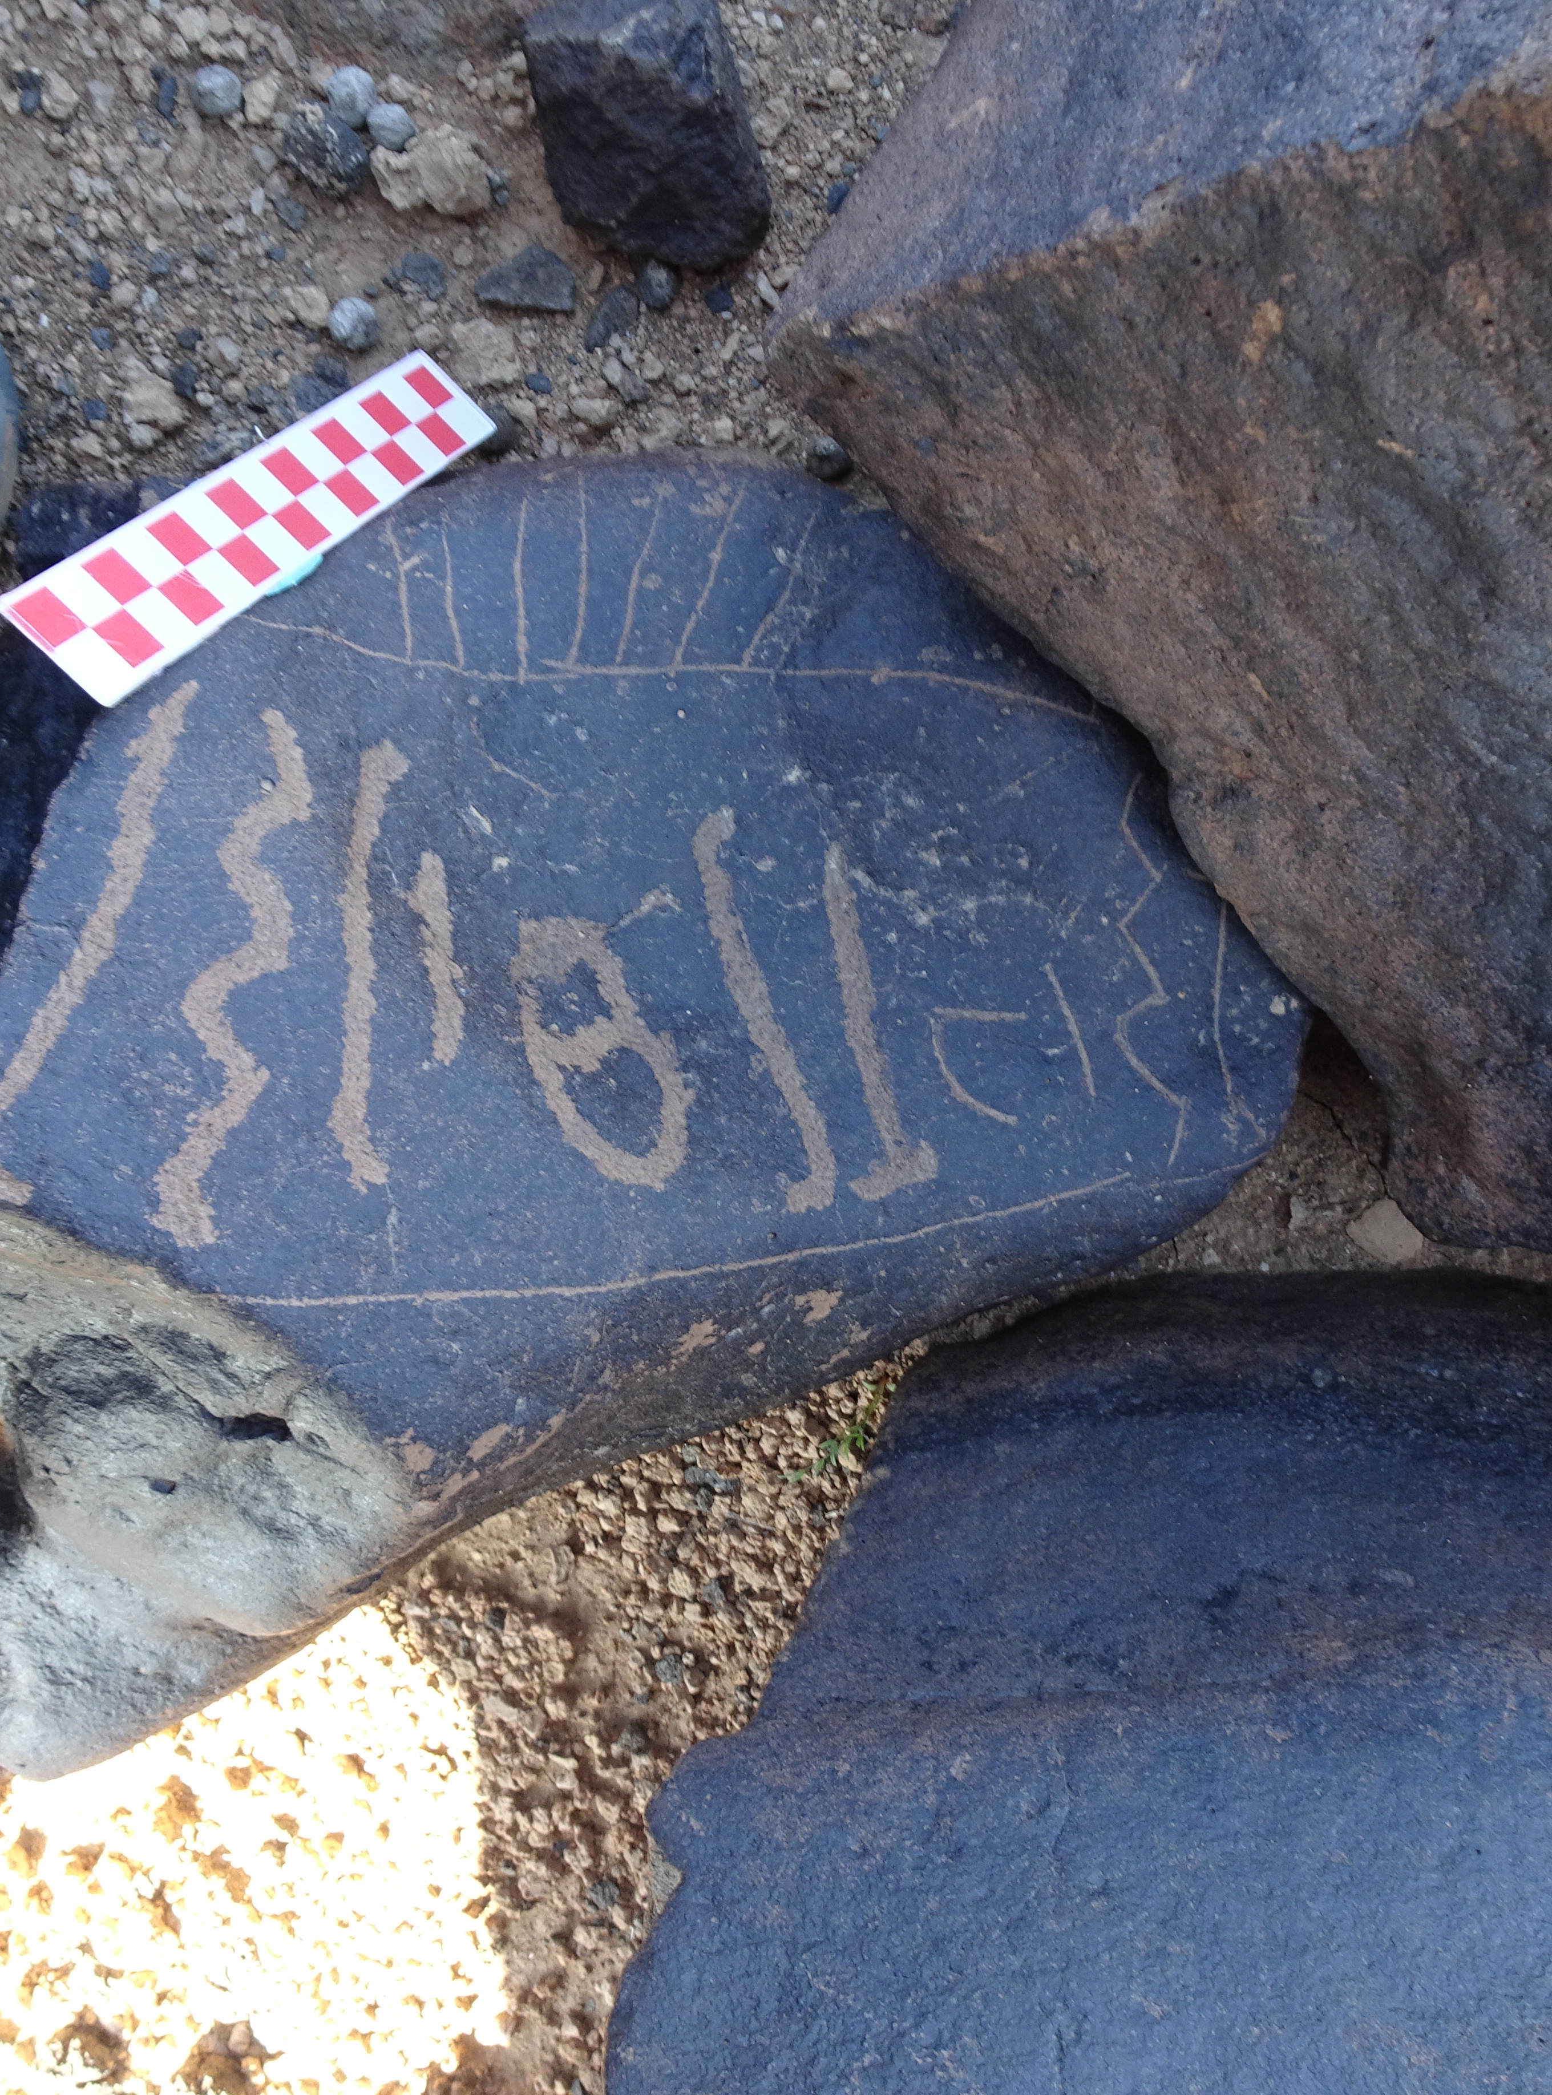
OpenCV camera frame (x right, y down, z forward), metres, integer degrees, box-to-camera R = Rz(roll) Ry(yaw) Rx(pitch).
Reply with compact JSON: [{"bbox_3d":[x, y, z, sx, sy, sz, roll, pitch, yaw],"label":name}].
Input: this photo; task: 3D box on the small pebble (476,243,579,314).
[{"bbox_3d":[-0.065,-0.199,0.501,0.026,0.011,0.016,16,81,-15],"label":"small pebble"}]

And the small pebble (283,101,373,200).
[{"bbox_3d":[-0.113,-0.225,0.486,0.024,0.017,0.019,44,75,-9],"label":"small pebble"}]

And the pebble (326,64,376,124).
[{"bbox_3d":[-0.108,-0.241,0.491,0.014,0.013,0.015,1,85,-17],"label":"pebble"}]

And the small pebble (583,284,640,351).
[{"bbox_3d":[-0.043,-0.192,0.508,0.011,0.009,0.018,31,77,-12],"label":"small pebble"}]

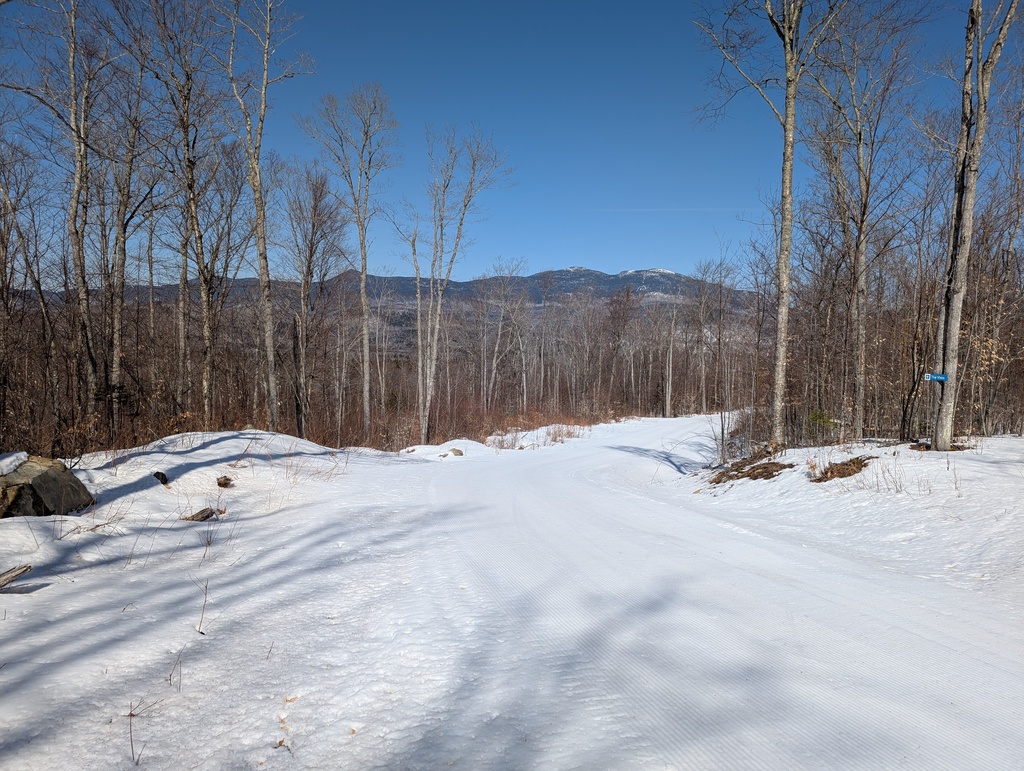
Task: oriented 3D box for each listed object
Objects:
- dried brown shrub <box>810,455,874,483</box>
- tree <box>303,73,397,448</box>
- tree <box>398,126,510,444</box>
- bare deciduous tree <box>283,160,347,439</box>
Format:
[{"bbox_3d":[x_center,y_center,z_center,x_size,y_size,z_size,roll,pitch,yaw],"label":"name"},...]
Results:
[{"bbox_3d":[4.802,1.202,10.300,0.960,0.340,0.700,0,2,0],"label":"dried brown shrub"},{"bbox_3d":[-5.714,-4.325,25.000,3.450,12.660,3.200,0,2,0],"label":"tree"},{"bbox_3d":[-1.860,-3.219,23.000,3.620,10.320,3.200,0,2,0],"label":"tree"},{"bbox_3d":[-6.806,-2.929,24.500,2.210,9.650,2.100,0,2,0],"label":"bare deciduous tree"}]

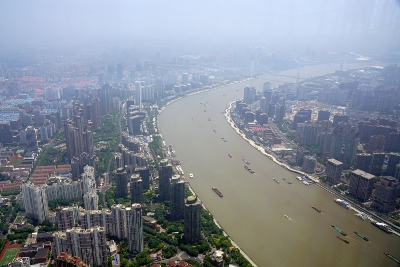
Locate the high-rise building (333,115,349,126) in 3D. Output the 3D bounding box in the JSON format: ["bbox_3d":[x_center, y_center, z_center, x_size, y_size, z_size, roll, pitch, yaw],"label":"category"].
[{"bbox_3d":[701.630,-44.850,1672.040,63.000,81.000,32.000,2,19,5],"label":"high-rise building"}]

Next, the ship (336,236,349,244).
[{"bbox_3d":[352.510,263.930,824.670,6.500,5.500,32.000,-11,23,-34],"label":"ship"}]

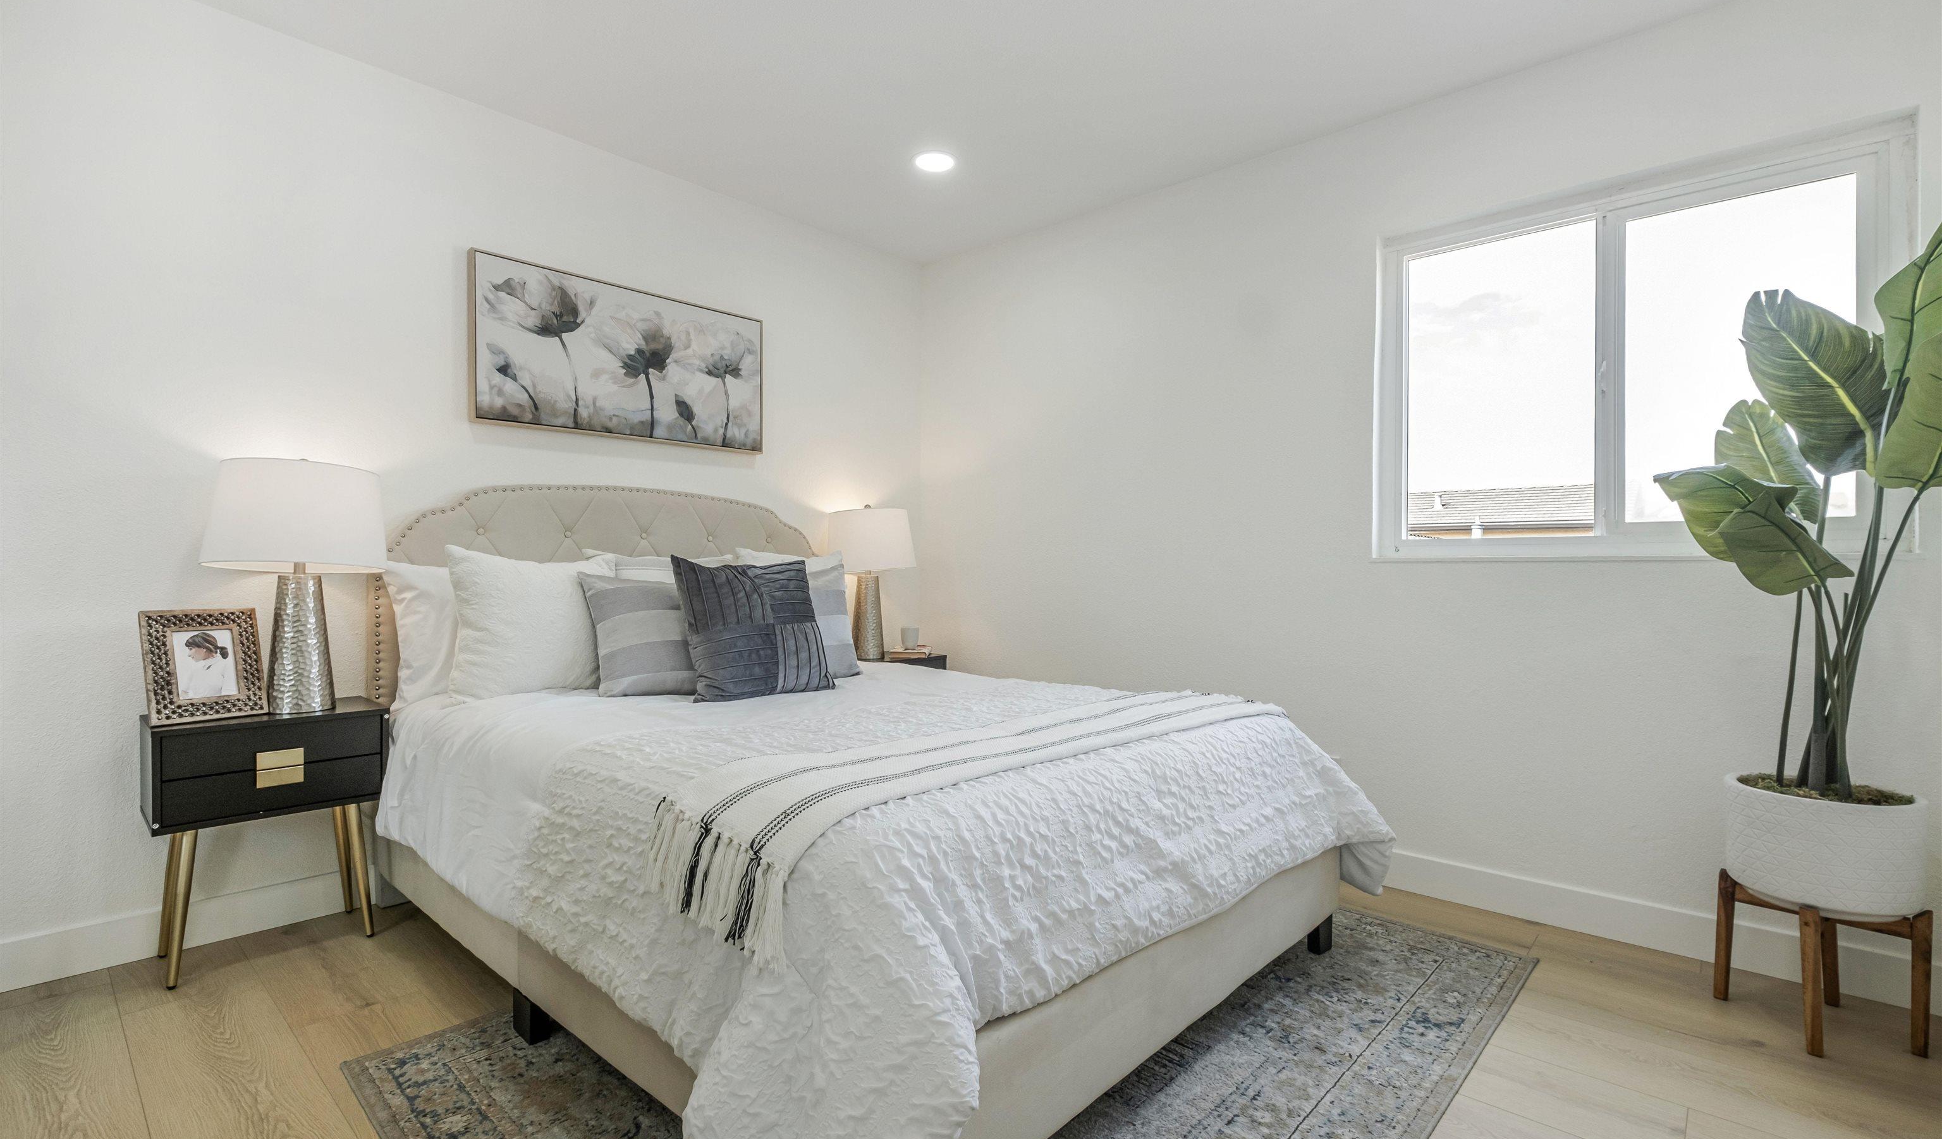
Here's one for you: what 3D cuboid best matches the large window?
[{"bbox_3d":[1.743,-0.539,2.230,1.121,1.010,0.091,0,0,41],"label":"large window"}]

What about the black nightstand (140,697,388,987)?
[{"bbox_3d":[-1.855,0.688,2.142,0.288,0.616,0.461,0,0,42],"label":"black nightstand"}]

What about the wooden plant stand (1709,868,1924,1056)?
[{"bbox_3d":[1.841,0.844,1.762,0.239,0.303,0.239,0,0,5],"label":"wooden plant stand"}]

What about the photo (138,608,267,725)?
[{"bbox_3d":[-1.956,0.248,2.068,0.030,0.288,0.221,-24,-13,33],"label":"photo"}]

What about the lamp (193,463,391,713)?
[{"bbox_3d":[-1.788,0.040,2.156,0.374,0.671,0.374,0,0,42],"label":"lamp"}]

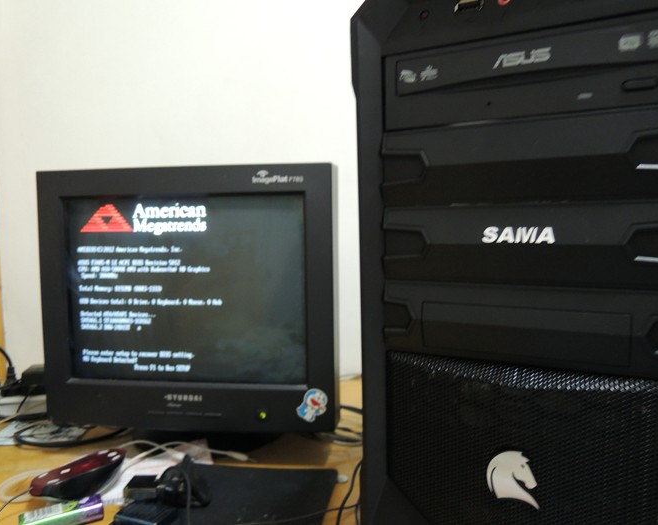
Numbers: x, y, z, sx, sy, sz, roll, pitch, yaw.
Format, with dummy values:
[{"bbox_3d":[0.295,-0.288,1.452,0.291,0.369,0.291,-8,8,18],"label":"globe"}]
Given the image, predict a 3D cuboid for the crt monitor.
[{"bbox_3d":[-0.169,0.056,0.839,0.405,0.380,0.400,0,3,7],"label":"crt monitor"}]

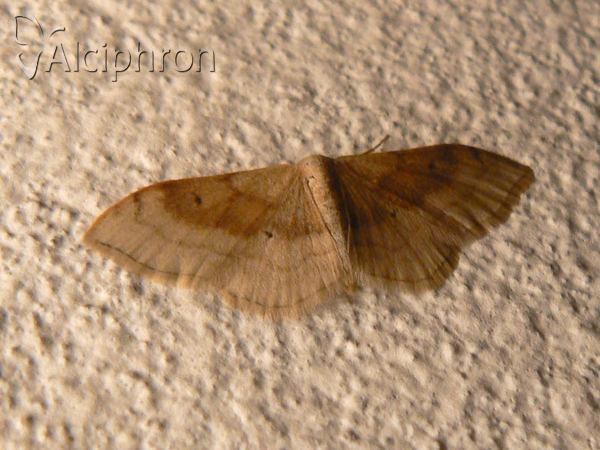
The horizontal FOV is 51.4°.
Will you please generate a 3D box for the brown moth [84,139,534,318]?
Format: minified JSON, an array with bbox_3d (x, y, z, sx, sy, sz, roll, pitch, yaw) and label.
[{"bbox_3d":[0.002,-0.001,0.037,0.029,0.011,0.003,-8,-26,-13],"label":"brown moth"}]

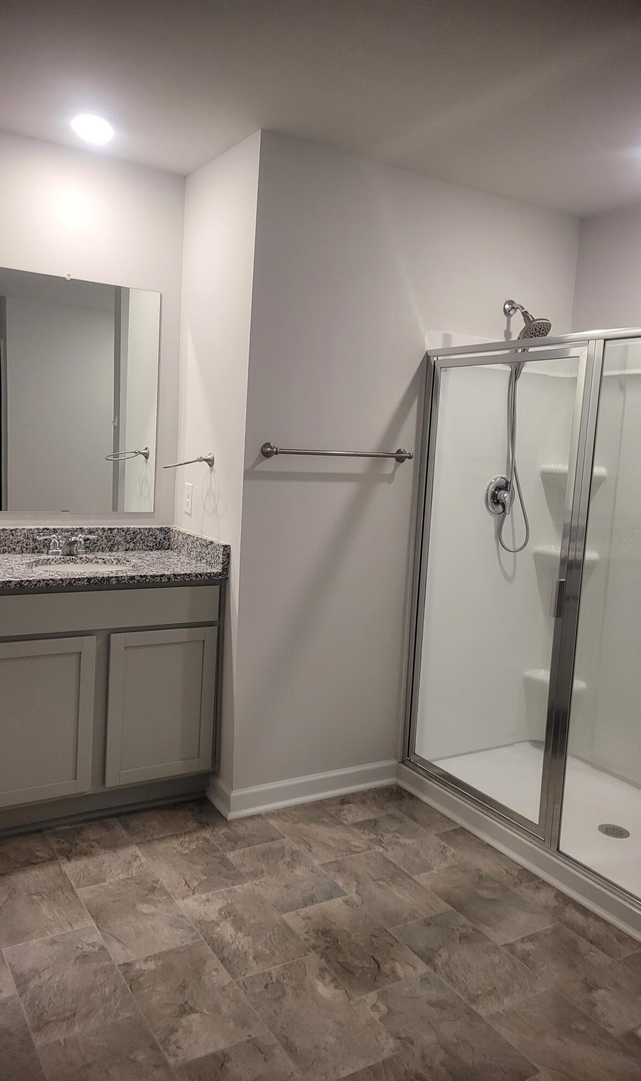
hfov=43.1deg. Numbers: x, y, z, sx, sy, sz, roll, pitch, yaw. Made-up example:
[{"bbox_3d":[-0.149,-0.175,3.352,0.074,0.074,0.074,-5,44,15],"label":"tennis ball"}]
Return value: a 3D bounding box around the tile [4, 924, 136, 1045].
[{"bbox_3d":[-0.649,1.132,2.086,0.247,0.010,0.400,-1,8,-31],"label":"tile"}]

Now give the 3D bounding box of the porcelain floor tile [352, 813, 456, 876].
[{"bbox_3d":[0.305,1.087,2.908,0.240,0.010,0.403,-1,8,-31],"label":"porcelain floor tile"}]

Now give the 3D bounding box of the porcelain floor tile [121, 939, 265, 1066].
[{"bbox_3d":[-0.325,1.139,2.024,0.247,0.010,0.400,-1,8,-31],"label":"porcelain floor tile"}]

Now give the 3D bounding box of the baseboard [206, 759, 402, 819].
[{"bbox_3d":[-0.057,0.966,3.282,0.771,0.103,0.206,-1,8,-31],"label":"baseboard"}]

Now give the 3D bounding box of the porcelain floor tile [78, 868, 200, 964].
[{"bbox_3d":[-0.530,1.090,2.363,0.247,0.010,0.399,-1,8,-31],"label":"porcelain floor tile"}]

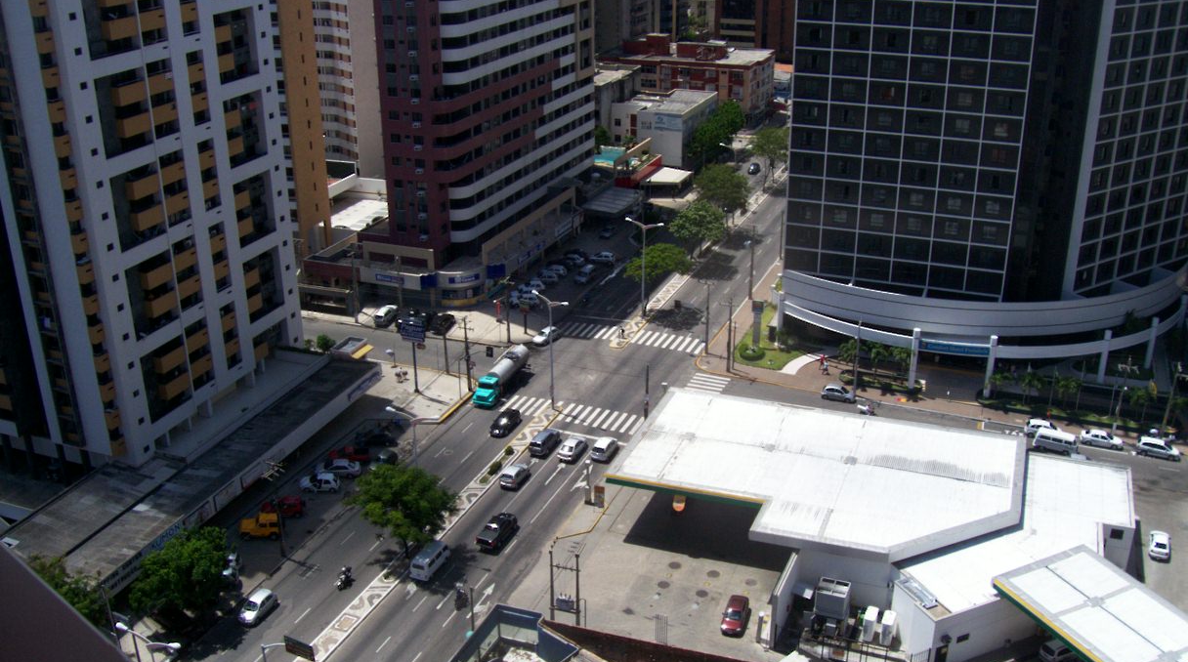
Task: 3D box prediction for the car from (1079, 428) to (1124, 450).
[{"bbox_3d":[54.040,11.350,123.990,4.300,1.430,1.700,9,25,22],"label":"car"}]

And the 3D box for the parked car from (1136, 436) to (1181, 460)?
[{"bbox_3d":[56.957,11.798,117.627,4.150,1.500,1.700,9,25,21],"label":"parked car"}]

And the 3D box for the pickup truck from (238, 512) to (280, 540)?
[{"bbox_3d":[-31.070,18.270,108.790,4.000,1.950,1.850,0,23,0],"label":"pickup truck"}]

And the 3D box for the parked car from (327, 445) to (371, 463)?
[{"bbox_3d":[-25.430,12.680,122.660,4.400,1.500,1.660,2,23,7],"label":"parked car"}]

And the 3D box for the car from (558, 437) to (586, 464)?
[{"bbox_3d":[-2.280,12.380,122.980,1.660,1.430,4.150,9,25,21],"label":"car"}]

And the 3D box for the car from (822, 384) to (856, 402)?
[{"bbox_3d":[27.389,6.961,130.439,3.850,1.520,1.680,8,23,22],"label":"car"}]

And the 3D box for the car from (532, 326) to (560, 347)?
[{"bbox_3d":[-5.946,0.445,145.729,1.670,1.440,4.150,14,27,30],"label":"car"}]

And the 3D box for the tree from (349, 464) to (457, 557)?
[{"bbox_3d":[-16.243,16.048,100.112,9.300,8.400,9.300,0,23,0],"label":"tree"}]

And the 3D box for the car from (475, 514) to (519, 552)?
[{"bbox_3d":[-8.519,17.732,104.144,1.800,1.770,5.200,7,23,20],"label":"car"}]

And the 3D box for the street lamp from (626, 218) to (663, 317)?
[{"bbox_3d":[6.533,-7.970,153.296,5.000,13.075,0.350,8,23,20],"label":"street lamp"}]

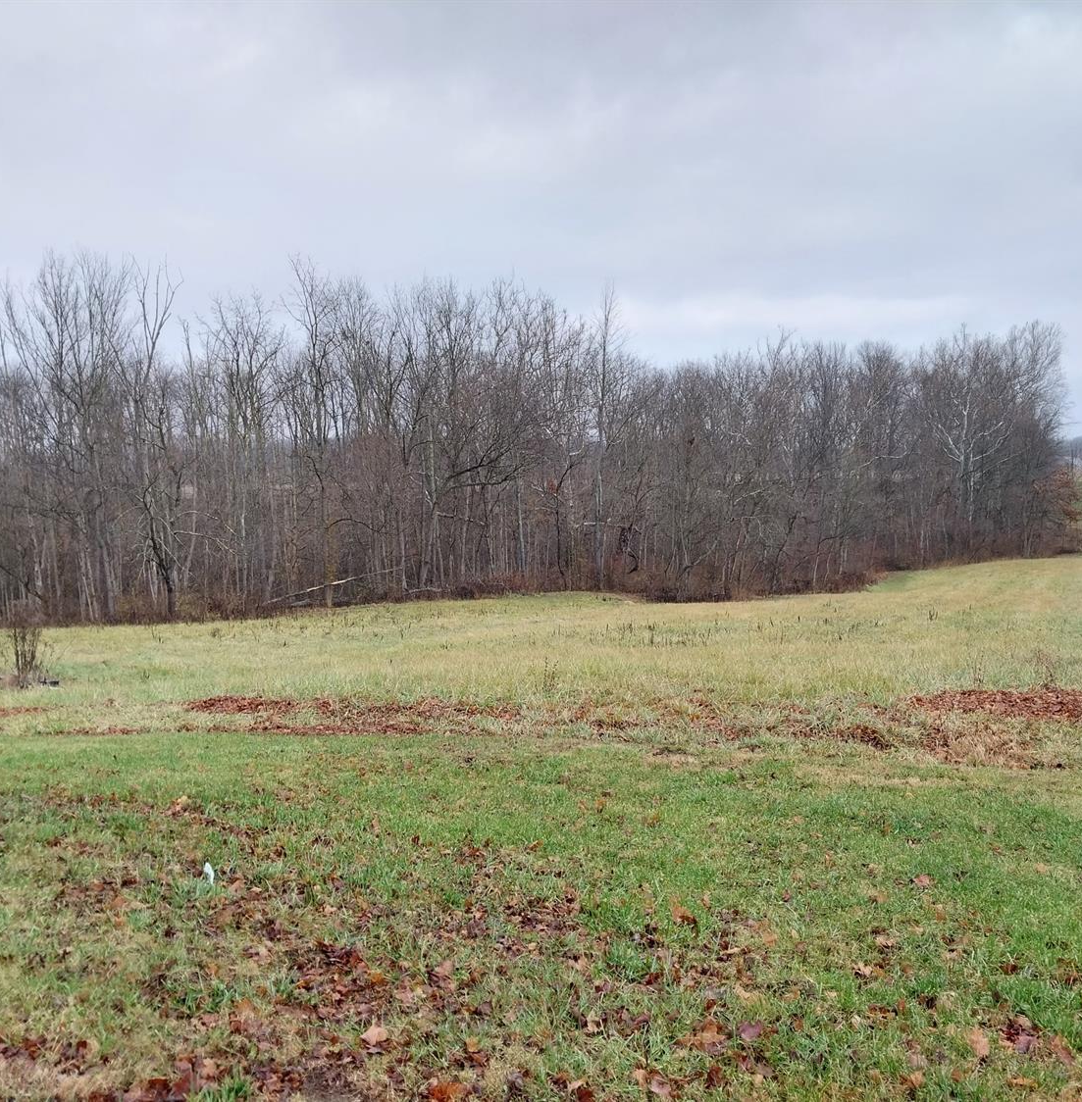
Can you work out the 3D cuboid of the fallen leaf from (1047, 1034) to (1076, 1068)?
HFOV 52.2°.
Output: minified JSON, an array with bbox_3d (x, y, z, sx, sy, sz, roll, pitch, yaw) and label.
[{"bbox_3d":[1.428,1.374,3.030,0.060,0.030,0.105,0,4,0],"label":"fallen leaf"}]

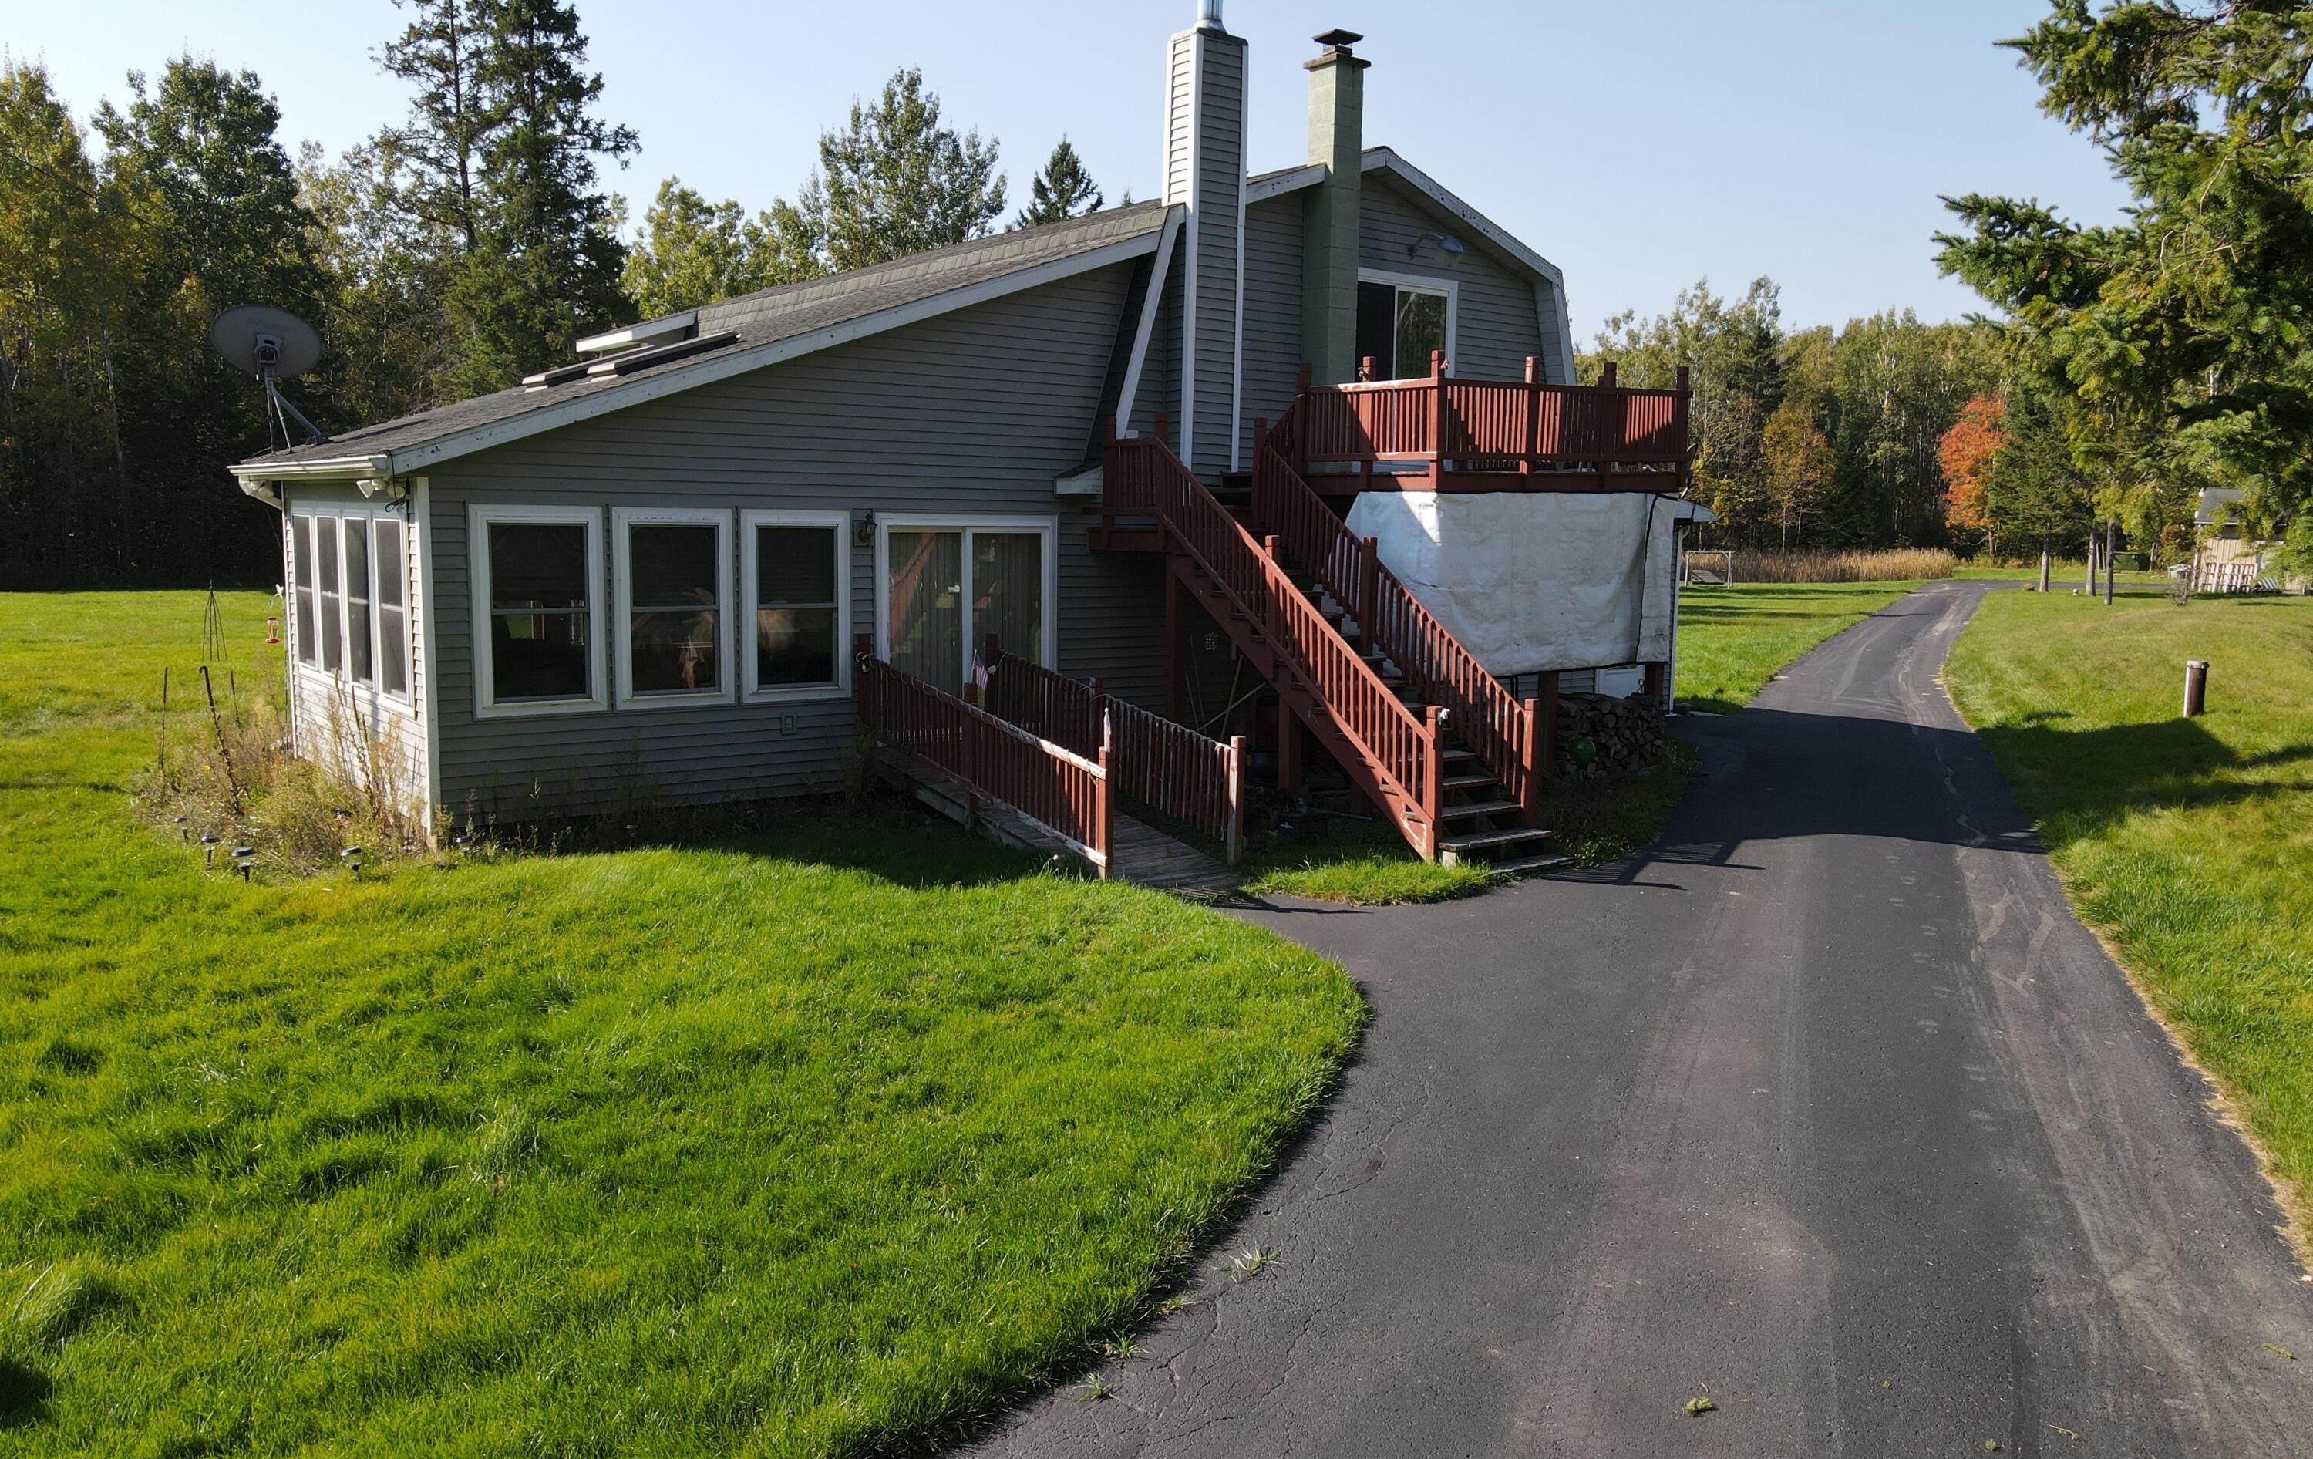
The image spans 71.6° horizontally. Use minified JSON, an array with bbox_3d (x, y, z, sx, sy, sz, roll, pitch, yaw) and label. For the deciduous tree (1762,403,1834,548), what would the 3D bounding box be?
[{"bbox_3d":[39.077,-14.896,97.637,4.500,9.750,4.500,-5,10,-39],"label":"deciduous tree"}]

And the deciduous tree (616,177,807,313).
[{"bbox_3d":[-15.516,-12.328,56.916,6.600,14.021,6.600,-5,10,-39],"label":"deciduous tree"}]

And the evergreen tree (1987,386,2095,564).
[{"bbox_3d":[41.599,-11.368,75.635,5.200,9.716,5.200,-5,10,-39],"label":"evergreen tree"}]

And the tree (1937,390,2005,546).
[{"bbox_3d":[50.696,-15.543,99.693,4.400,10.614,4.400,-5,10,-39],"label":"tree"}]

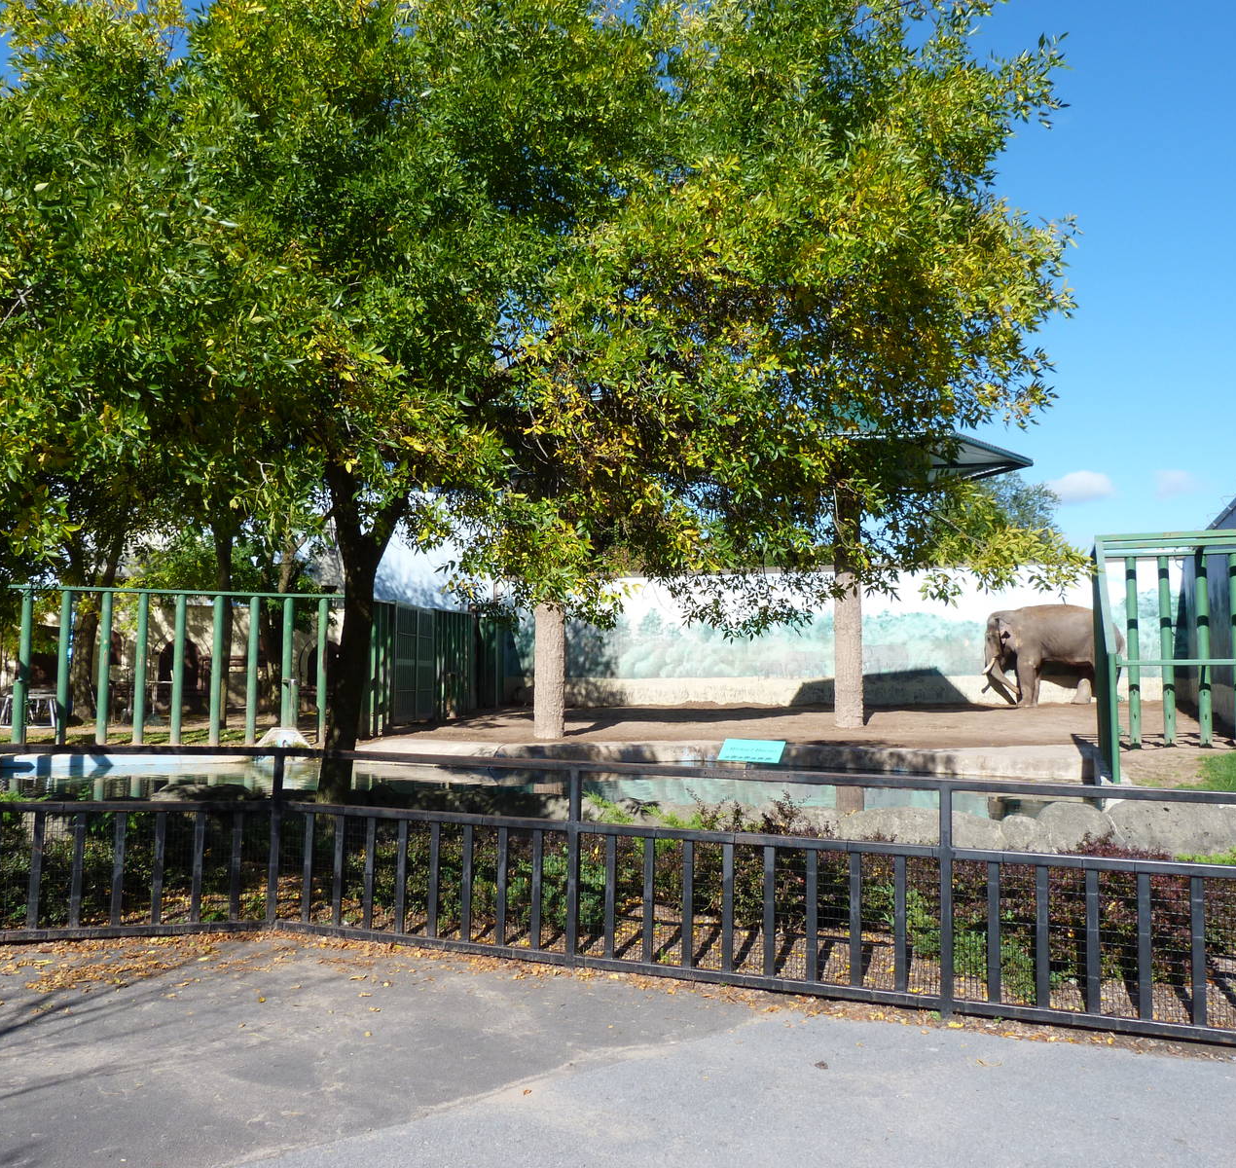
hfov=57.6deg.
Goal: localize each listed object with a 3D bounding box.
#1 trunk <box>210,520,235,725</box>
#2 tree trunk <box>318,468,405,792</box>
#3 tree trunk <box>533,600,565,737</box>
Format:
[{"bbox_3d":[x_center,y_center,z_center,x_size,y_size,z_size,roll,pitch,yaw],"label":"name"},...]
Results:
[{"bbox_3d":[-7.832,0.768,22.311,0.420,4.100,0.380,0,-5,0],"label":"trunk"},{"bbox_3d":[-2.002,0.465,8.791,0.620,2.840,0.450,0,-5,0],"label":"tree trunk"},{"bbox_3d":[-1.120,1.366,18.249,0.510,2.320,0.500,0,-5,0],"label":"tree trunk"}]

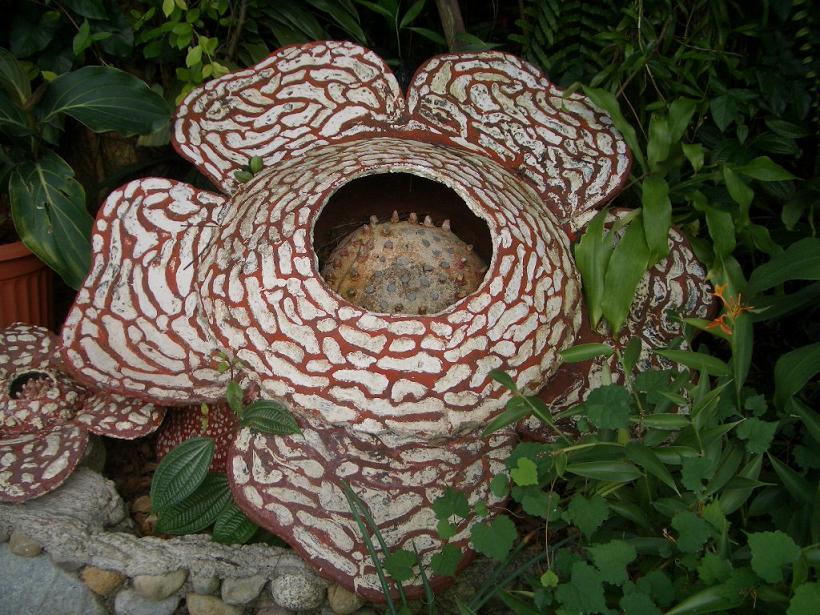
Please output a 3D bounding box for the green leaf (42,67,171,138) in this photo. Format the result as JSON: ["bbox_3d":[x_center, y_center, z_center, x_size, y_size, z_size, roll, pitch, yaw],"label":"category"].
[{"bbox_3d":[-0.679,-0.460,1.850,0.275,0.044,0.163,-1,69,-15],"label":"green leaf"}]

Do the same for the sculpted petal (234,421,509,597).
[{"bbox_3d":[-0.064,0.342,1.370,0.450,0.090,0.280,0,60,0],"label":"sculpted petal"}]

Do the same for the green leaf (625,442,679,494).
[{"bbox_3d":[0.357,0.237,1.212,0.029,0.019,0.101,-26,61,-32],"label":"green leaf"}]

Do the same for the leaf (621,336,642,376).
[{"bbox_3d":[0.368,0.081,1.377,0.028,0.015,0.071,12,70,4],"label":"leaf"}]

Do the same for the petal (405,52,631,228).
[{"bbox_3d":[0.226,-0.352,1.746,0.476,0.097,0.417,3,65,1],"label":"petal"}]

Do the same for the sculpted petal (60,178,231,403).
[{"bbox_3d":[-0.491,-0.032,1.552,0.318,0.097,0.455,-4,60,-7],"label":"sculpted petal"}]

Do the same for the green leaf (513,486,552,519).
[{"bbox_3d":[0.186,0.295,1.251,0.063,0.015,0.055,4,50,4],"label":"green leaf"}]

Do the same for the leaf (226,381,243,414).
[{"bbox_3d":[-0.313,0.163,1.502,0.028,0.010,0.063,-15,74,-15],"label":"leaf"}]

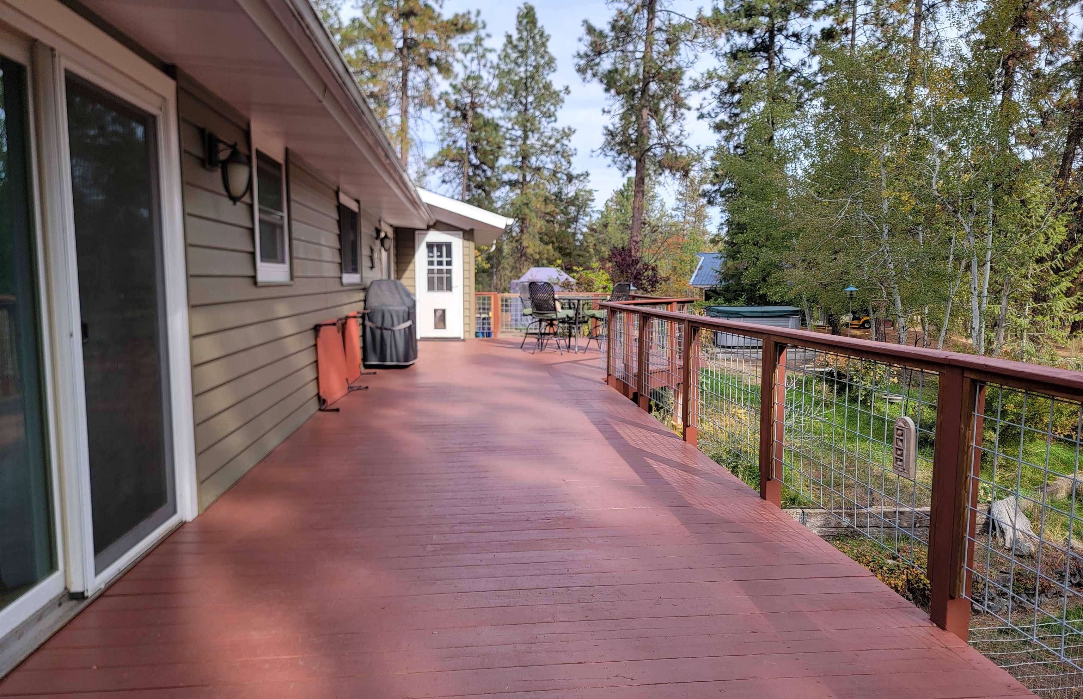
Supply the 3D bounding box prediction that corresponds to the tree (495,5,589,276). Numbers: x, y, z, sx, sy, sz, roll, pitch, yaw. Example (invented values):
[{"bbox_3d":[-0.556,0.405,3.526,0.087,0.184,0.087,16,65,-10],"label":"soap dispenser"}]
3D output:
[{"bbox_3d":[0.014,-10.896,46.413,6.000,20.027,6.000,-1,5,-6],"label":"tree"}]

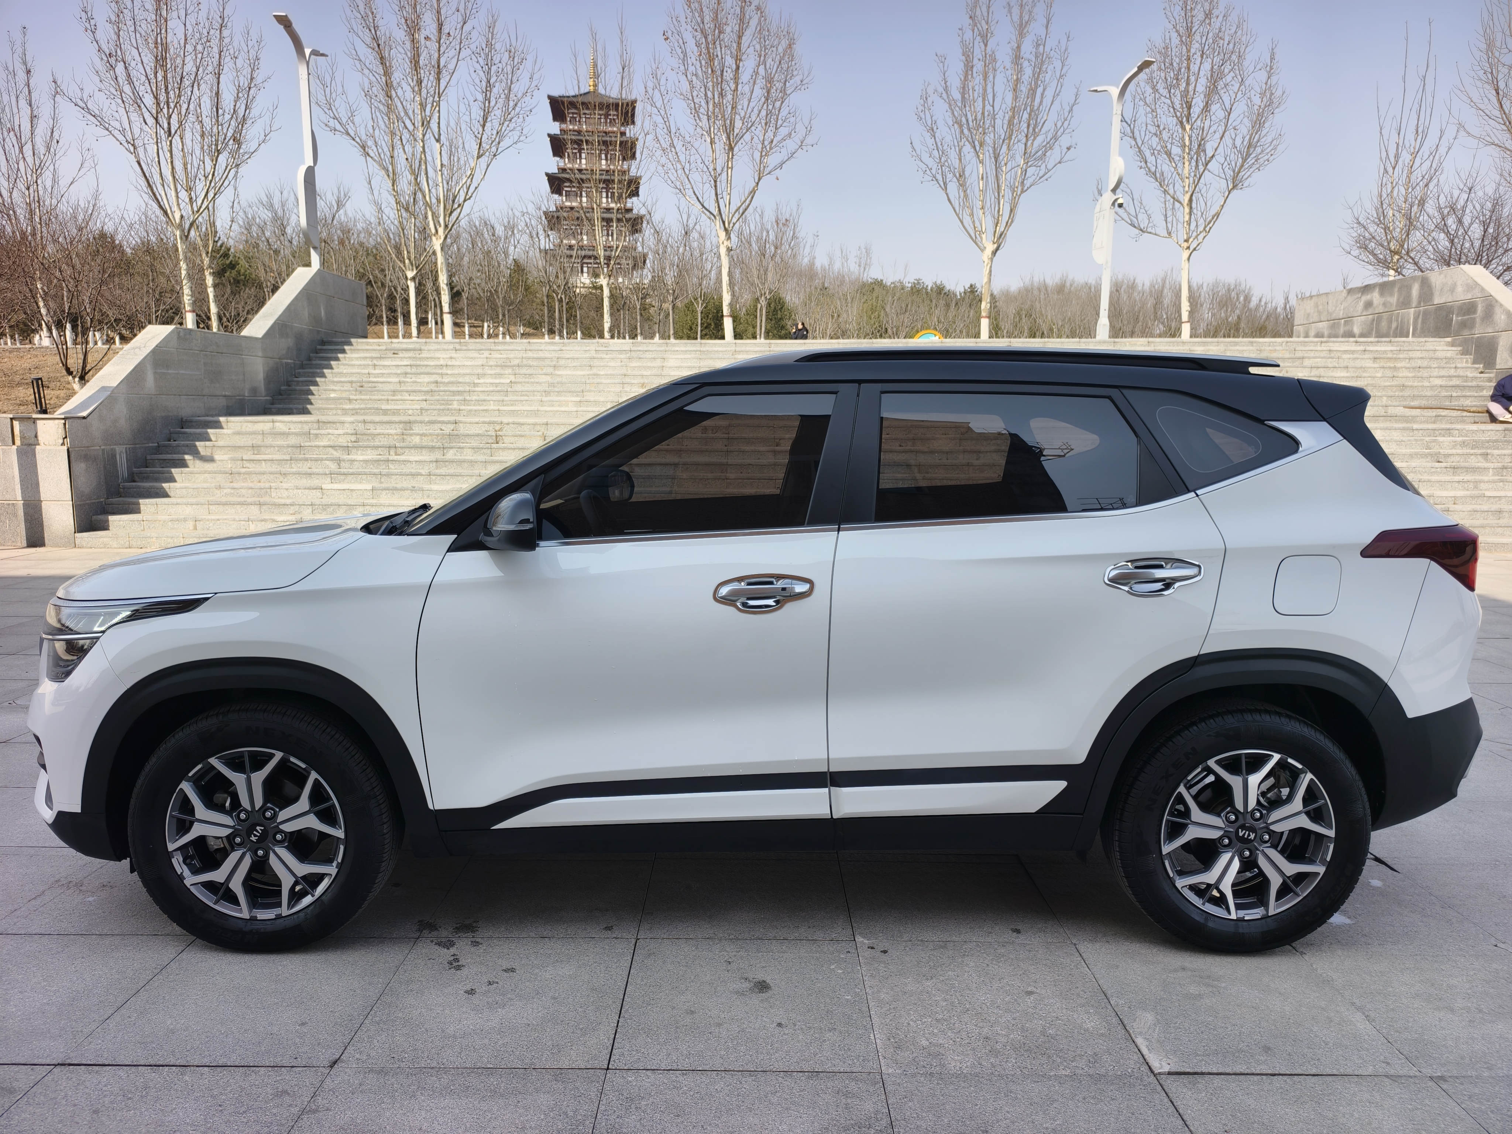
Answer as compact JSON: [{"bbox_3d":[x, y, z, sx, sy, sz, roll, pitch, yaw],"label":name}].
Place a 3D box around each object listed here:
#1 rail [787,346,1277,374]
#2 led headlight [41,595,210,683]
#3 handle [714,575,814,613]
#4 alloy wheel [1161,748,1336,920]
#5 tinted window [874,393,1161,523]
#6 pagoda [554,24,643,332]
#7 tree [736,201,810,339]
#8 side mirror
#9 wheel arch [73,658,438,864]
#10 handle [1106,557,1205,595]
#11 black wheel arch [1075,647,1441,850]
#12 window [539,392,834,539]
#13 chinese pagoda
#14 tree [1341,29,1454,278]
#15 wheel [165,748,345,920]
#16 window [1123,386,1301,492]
[{"bbox_3d":[0.781,-0.588,2.818,1.400,0.070,0.070,0,8,-1],"label":"rail"},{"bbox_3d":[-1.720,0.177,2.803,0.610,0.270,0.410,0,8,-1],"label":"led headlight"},{"bbox_3d":[0.021,0.069,2.581,0.257,0.102,0.060,0,8,-1],"label":"handle"},{"bbox_3d":[1.314,0.702,2.755,0.463,0.463,0.190,0,8,-1],"label":"alloy wheel"},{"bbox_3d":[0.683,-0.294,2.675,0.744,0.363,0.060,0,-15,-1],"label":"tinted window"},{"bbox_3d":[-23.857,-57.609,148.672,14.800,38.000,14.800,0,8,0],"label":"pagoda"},{"bbox_3d":[0.507,-8.216,30.153,2.200,5.300,2.200,1,8,0],"label":"tree"},{"bbox_3d":[-0.620,-0.116,2.506,0.140,0.155,0.225,0,8,-1],"label":"side mirror"},{"bbox_3d":[-1.270,0.494,2.644,0.915,0.535,0.130,0,8,-1],"label":"wheel arch"},{"bbox_3d":[1.034,0.027,2.601,0.260,0.100,0.060,0,8,-1],"label":"handle"},{"bbox_3d":[1.303,0.475,2.679,0.925,0.540,0.130,0,8,-1],"label":"black wheel arch"},{"bbox_3d":[-0.176,-0.271,2.664,0.777,0.411,0.060,0,-13,-1],"label":"window"},{"bbox_3d":[-23.927,-58.403,148.566,14.800,35.500,14.800,0,8,0],"label":"chinese pagoda"},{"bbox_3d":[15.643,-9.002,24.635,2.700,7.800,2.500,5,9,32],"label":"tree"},{"bbox_3d":[-1.318,0.688,2.724,0.470,0.470,0.180,0,8,-1],"label":"wheel"},{"bbox_3d":[1.233,-0.341,2.687,0.461,0.291,0.060,0,-16,-1],"label":"window"}]

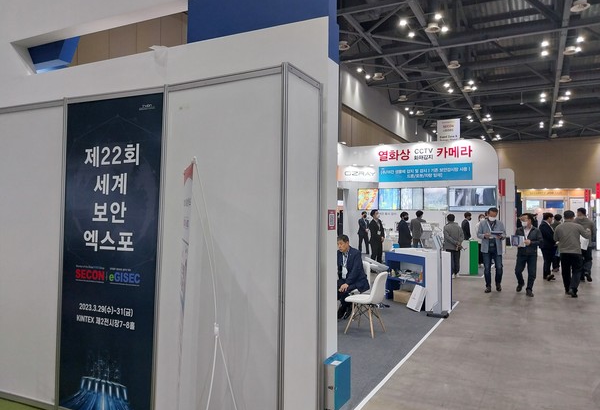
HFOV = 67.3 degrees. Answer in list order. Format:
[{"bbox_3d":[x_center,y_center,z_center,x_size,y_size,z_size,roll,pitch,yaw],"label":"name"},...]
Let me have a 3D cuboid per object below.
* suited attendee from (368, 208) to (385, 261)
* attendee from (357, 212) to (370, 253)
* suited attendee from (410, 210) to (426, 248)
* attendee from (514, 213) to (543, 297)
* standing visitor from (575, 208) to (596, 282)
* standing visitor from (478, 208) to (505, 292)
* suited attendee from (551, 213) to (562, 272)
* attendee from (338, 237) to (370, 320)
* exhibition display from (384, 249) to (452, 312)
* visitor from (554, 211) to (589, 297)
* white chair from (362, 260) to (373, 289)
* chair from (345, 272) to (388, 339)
[{"bbox_3d":[2.552,1.069,14.960,0.480,1.780,0.310,2,-2,-43],"label":"suited attendee"},{"bbox_3d":[2.591,1.130,18.300,0.500,1.730,0.360,2,-1,-37],"label":"attendee"},{"bbox_3d":[3.898,1.086,14.823,0.500,1.760,0.320,0,-2,25],"label":"suited attendee"},{"bbox_3d":[4.705,0.989,9.300,0.560,1.690,0.480,0,-1,37],"label":"attendee"},{"bbox_3d":[6.968,1.002,11.000,0.530,1.790,0.460,0,-1,27],"label":"standing visitor"},{"bbox_3d":[4.003,0.953,9.420,0.550,1.750,0.420,0,-1,24],"label":"standing visitor"},{"bbox_3d":[7.643,1.112,13.300,0.500,1.680,0.380,0,-1,24],"label":"suited attendee"},{"bbox_3d":[0.790,1.096,7.050,0.580,1.290,0.840,0,-2,45],"label":"attendee"},{"bbox_3d":[2.106,1.307,8.086,0.540,0.940,1.200,1,-2,-20],"label":"exhibition display"},{"bbox_3d":[5.490,0.966,9.107,0.640,1.730,0.460,0,-2,29],"label":"visitor"},{"bbox_3d":[0.853,1.332,7.131,0.470,0.820,0.530,-1,-2,37],"label":"white chair"},{"bbox_3d":[0.888,1.305,6.068,0.530,0.820,0.460,-1,-2,34],"label":"chair"}]

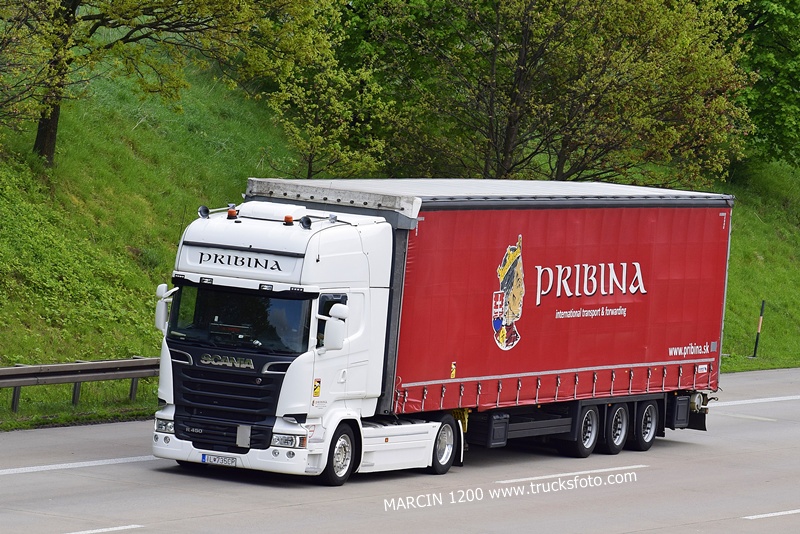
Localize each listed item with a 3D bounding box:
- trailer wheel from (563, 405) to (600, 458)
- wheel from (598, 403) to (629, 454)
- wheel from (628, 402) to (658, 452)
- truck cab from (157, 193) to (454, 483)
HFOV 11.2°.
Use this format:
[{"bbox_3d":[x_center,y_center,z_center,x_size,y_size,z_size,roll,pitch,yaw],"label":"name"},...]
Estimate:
[{"bbox_3d":[2.831,2.525,64.162,0.370,0.930,0.940,6,2,23],"label":"trailer wheel"},{"bbox_3d":[3.367,2.526,65.388,0.370,0.930,0.940,6,2,23],"label":"wheel"},{"bbox_3d":[3.903,2.528,66.614,0.370,0.930,0.940,6,2,23],"label":"wheel"},{"bbox_3d":[-1.152,0.968,57.110,2.620,3.800,5.540,6,2,23],"label":"truck cab"}]

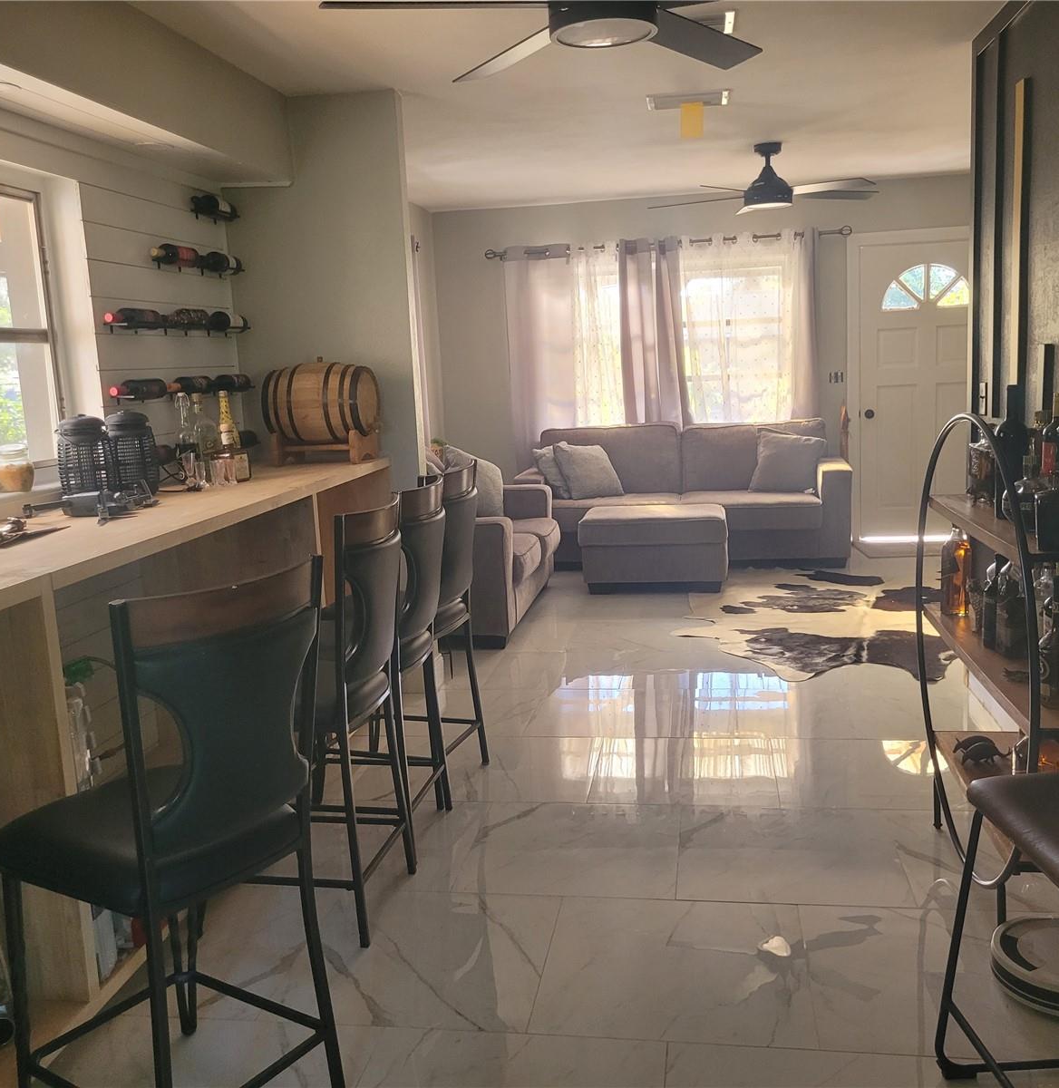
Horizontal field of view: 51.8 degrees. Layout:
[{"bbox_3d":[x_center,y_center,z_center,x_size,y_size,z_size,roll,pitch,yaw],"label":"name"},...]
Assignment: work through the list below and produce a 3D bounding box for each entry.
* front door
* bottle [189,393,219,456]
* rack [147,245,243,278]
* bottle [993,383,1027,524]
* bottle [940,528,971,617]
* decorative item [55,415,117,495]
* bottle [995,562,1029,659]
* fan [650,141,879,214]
[{"bbox_3d":[2.715,-1.031,7.454,0.970,2.070,0.100,-1,10,9],"label":"front door"},{"bbox_3d":[-1.236,-0.399,4.120,0.098,0.310,0.085,-10,12,-38],"label":"bottle"},{"bbox_3d":[-1.327,-1.121,4.325,0.110,0.095,0.750,-1,9,9],"label":"rack"},{"bbox_3d":[1.152,-0.218,2.603,0.072,0.312,0.072,-6,10,-16],"label":"bottle"},{"bbox_3d":[1.226,0.065,3.134,0.078,0.274,0.080,-6,10,-16],"label":"bottle"},{"bbox_3d":[-1.360,-0.251,3.354,0.182,0.283,0.178,-1,10,9],"label":"decorative item"},{"bbox_3d":[1.198,0.163,2.696,0.078,0.225,0.080,-3,9,-2],"label":"bottle"},{"bbox_3d":[1.291,-1.970,5.870,1.270,0.350,1.240,-1,10,9],"label":"fan"}]

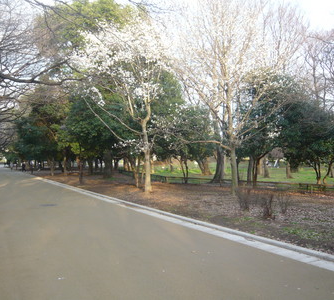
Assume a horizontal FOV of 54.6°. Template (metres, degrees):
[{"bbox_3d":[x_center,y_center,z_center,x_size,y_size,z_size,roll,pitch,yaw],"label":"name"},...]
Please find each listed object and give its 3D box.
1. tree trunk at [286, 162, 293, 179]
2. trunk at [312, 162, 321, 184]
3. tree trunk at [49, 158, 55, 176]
[{"bbox_3d":[11.739,1.964,31.000,0.650,1.533,0.620,0,-2,0],"label":"tree trunk"},{"bbox_3d":[10.306,1.620,22.300,0.600,1.517,0.500,0,-2,0],"label":"trunk"},{"bbox_3d":[-12.924,1.953,36.779,0.564,1.987,0.564,0,-2,0],"label":"tree trunk"}]

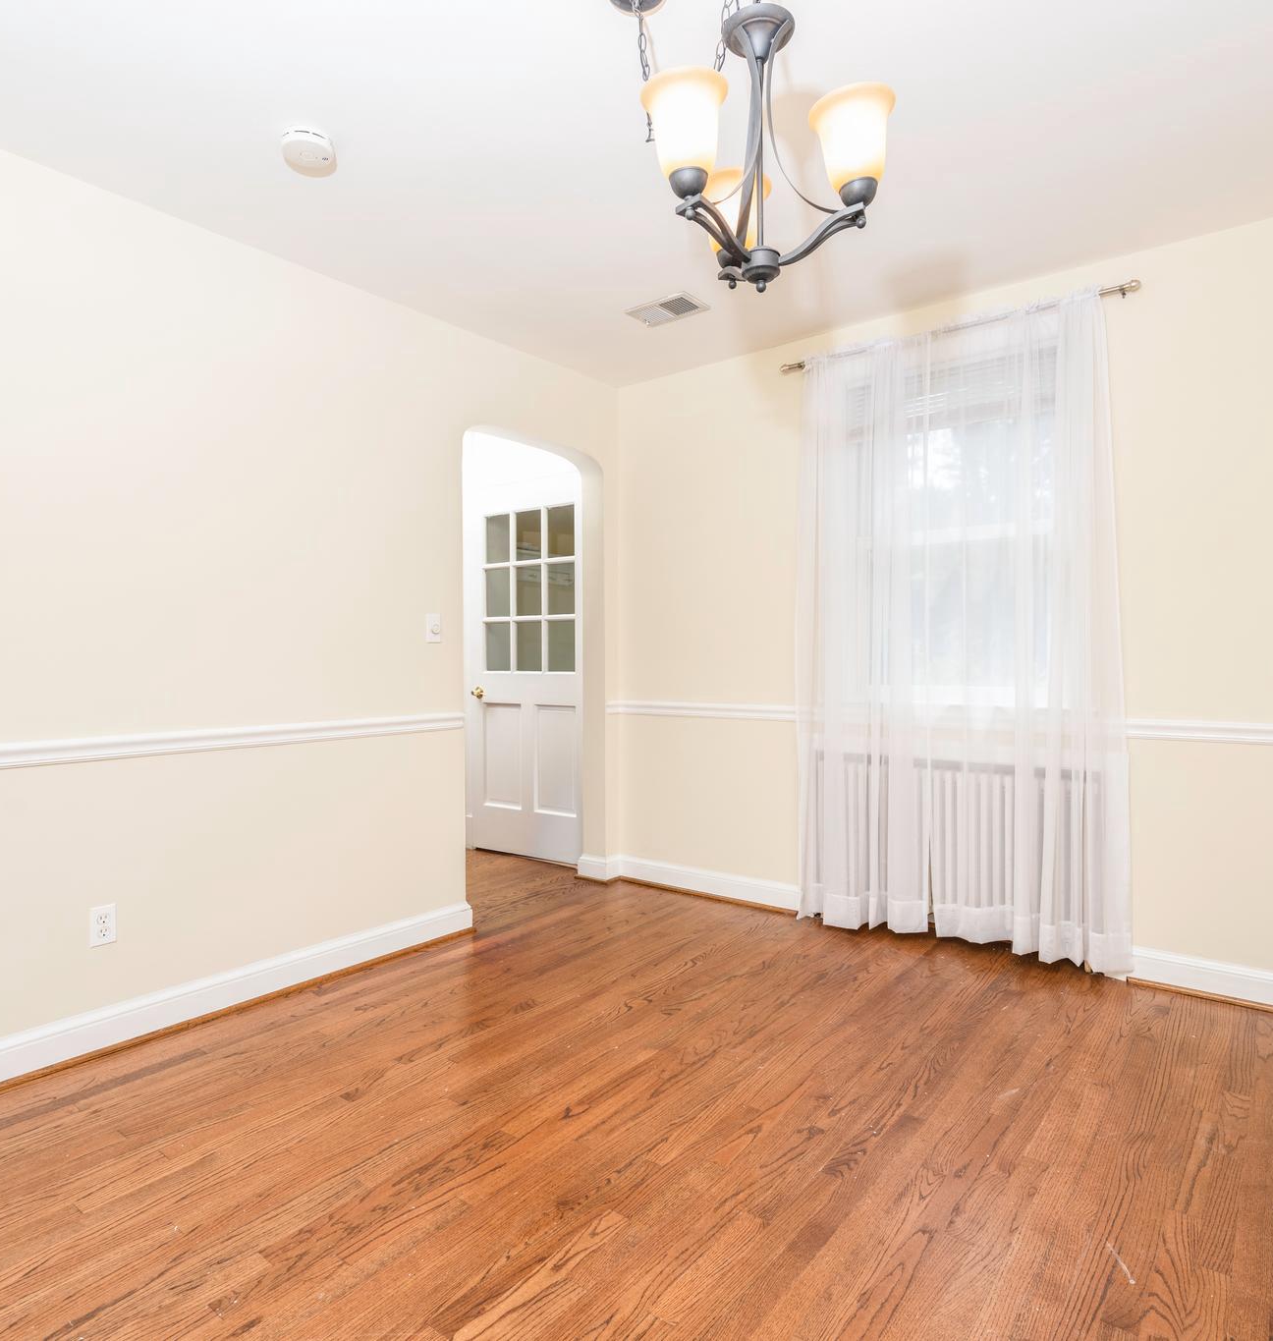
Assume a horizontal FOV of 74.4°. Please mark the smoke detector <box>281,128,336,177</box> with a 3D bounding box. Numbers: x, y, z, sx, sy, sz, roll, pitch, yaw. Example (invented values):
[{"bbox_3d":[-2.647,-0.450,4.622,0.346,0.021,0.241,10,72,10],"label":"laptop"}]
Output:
[{"bbox_3d":[-0.875,-1.391,2.233,0.128,0.036,0.128,0,1,38],"label":"smoke detector"}]

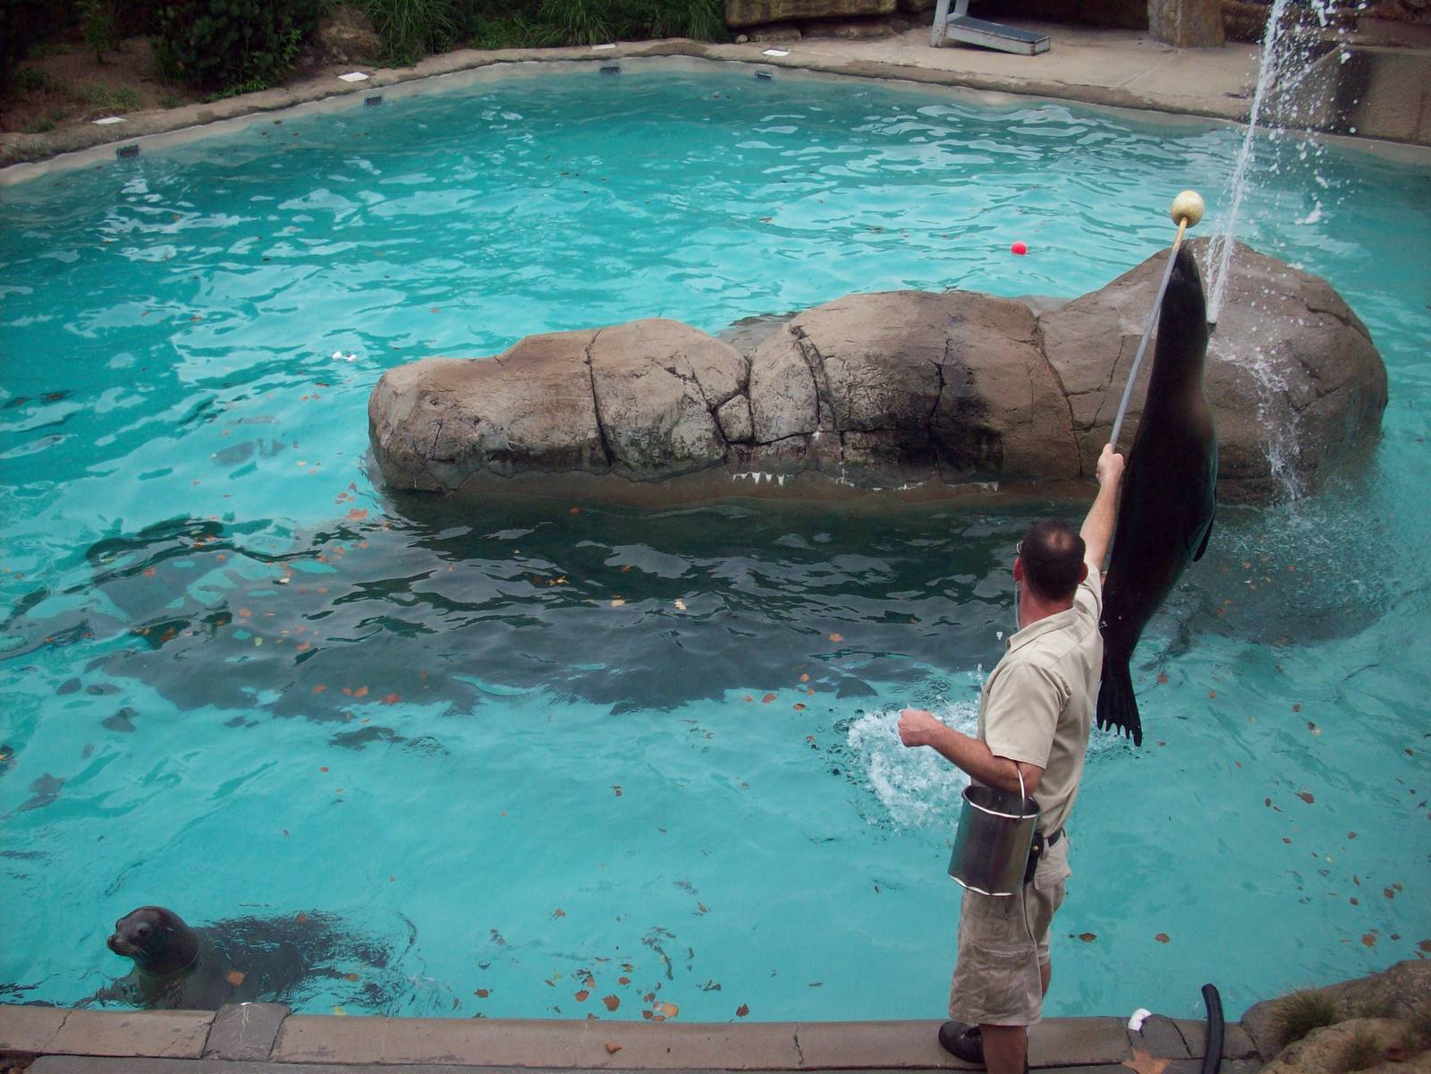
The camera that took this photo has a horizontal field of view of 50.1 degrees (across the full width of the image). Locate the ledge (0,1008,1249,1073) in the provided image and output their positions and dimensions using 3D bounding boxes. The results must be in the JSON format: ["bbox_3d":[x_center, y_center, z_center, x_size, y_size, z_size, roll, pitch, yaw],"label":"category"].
[{"bbox_3d":[-0.320,1.563,4.580,3.800,0.160,0.220,0,28,-1],"label":"ledge"}]

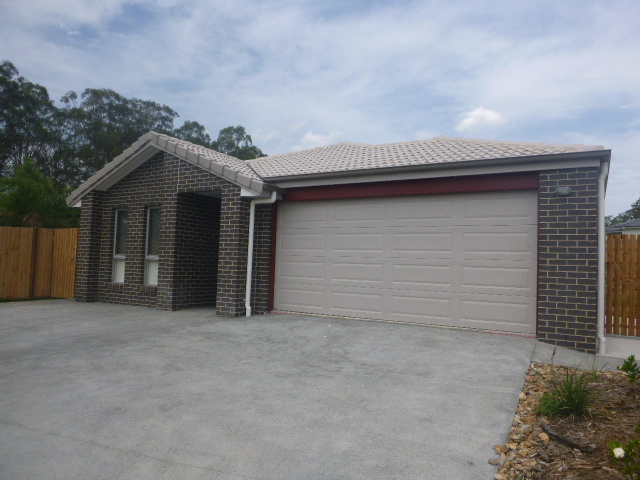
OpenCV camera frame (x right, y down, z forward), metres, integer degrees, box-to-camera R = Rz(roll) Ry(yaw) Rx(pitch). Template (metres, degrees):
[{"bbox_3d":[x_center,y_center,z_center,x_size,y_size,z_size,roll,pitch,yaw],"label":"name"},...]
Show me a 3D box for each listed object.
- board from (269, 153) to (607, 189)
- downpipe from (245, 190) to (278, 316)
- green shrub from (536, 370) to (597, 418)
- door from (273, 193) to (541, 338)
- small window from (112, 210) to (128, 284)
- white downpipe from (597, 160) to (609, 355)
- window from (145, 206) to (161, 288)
[{"bbox_3d":[1.423,-1.087,7.650,5.470,0.188,0.033,0,-4,30],"label":"board"},{"bbox_3d":[-1.120,0.260,8.721,0.600,2.380,0.090,0,-4,30],"label":"downpipe"},{"bbox_3d":[2.267,1.421,4.250,0.520,0.400,0.480,0,-4,30],"label":"green shrub"},{"bbox_3d":[1.147,0.311,7.914,4.673,2.115,0.060,0,-4,30],"label":"door"},{"bbox_3d":[-4.752,0.152,11.129,0.600,1.810,0.090,0,-4,30],"label":"small window"},{"bbox_3d":[3.854,0.226,6.296,0.120,2.590,0.090,0,-4,30],"label":"white downpipe"},{"bbox_3d":[-3.753,0.155,10.550,0.600,1.810,0.090,0,-4,30],"label":"window"}]

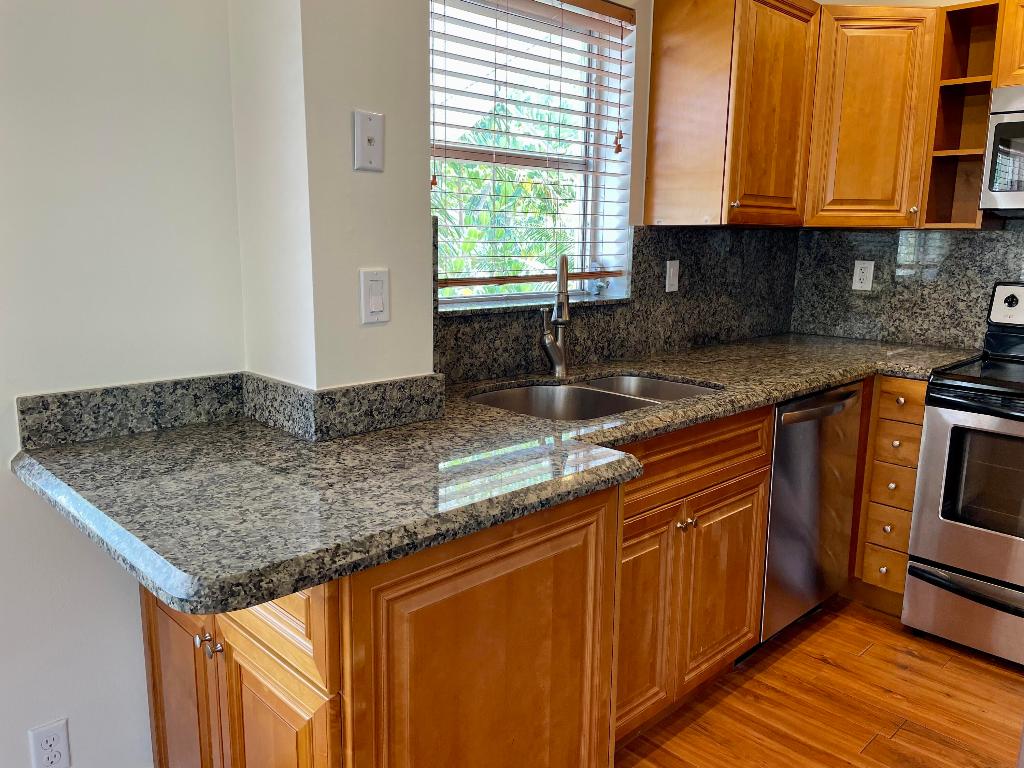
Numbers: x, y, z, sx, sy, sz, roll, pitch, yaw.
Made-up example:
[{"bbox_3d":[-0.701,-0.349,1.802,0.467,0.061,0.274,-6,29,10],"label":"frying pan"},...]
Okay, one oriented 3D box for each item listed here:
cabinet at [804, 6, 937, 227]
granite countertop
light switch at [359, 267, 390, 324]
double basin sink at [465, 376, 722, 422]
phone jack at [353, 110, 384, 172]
[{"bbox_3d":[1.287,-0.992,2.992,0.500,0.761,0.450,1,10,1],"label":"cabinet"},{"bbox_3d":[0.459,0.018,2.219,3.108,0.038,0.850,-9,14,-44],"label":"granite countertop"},{"bbox_3d":[-0.280,-0.181,1.581,0.070,0.114,0.010,-9,14,-44],"label":"light switch"},{"bbox_3d":[0.216,0.139,2.120,0.750,0.205,0.470,-9,14,-44],"label":"double basin sink"},{"bbox_3d":[-0.280,-0.479,1.524,0.070,0.114,0.010,-9,14,-44],"label":"phone jack"}]

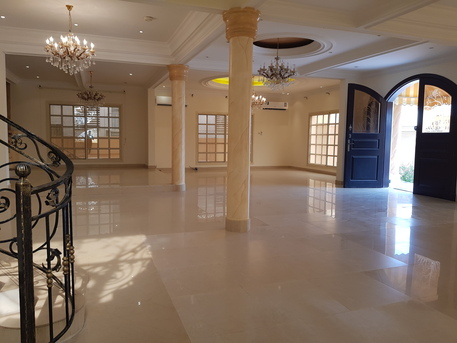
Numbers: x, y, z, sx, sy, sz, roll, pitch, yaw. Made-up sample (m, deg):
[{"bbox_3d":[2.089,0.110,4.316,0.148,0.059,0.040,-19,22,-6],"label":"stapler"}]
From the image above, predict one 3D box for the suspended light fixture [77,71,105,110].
[{"bbox_3d":[-3.969,-2.335,9.910,0.800,1.106,0.800,-2,6,-20],"label":"suspended light fixture"}]

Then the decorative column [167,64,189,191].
[{"bbox_3d":[-1.217,-1.031,8.336,0.530,3.020,0.530,-2,6,-20],"label":"decorative column"}]

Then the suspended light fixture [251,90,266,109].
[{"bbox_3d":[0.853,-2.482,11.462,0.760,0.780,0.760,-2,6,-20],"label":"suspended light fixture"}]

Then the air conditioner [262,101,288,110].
[{"bbox_3d":[1.965,-2.673,14.135,1.060,0.330,0.250,-2,6,-20],"label":"air conditioner"}]

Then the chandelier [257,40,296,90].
[{"bbox_3d":[1.000,-2.175,7.010,0.820,1.042,0.820,1,6,0],"label":"chandelier"}]

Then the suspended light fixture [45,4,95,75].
[{"bbox_3d":[-2.565,-2.127,5.556,0.780,1.091,0.780,-2,6,-20],"label":"suspended light fixture"}]

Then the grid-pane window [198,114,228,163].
[{"bbox_3d":[-0.099,-1.290,13.706,2.306,1.925,0.140,-2,6,-20],"label":"grid-pane window"}]

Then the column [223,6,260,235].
[{"bbox_3d":[0.157,-0.666,4.885,0.540,3.040,0.540,1,6,0],"label":"column"}]

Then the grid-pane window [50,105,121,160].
[{"bbox_3d":[-4.993,-1.363,12.158,2.306,1.934,0.140,-2,6,-20],"label":"grid-pane window"}]

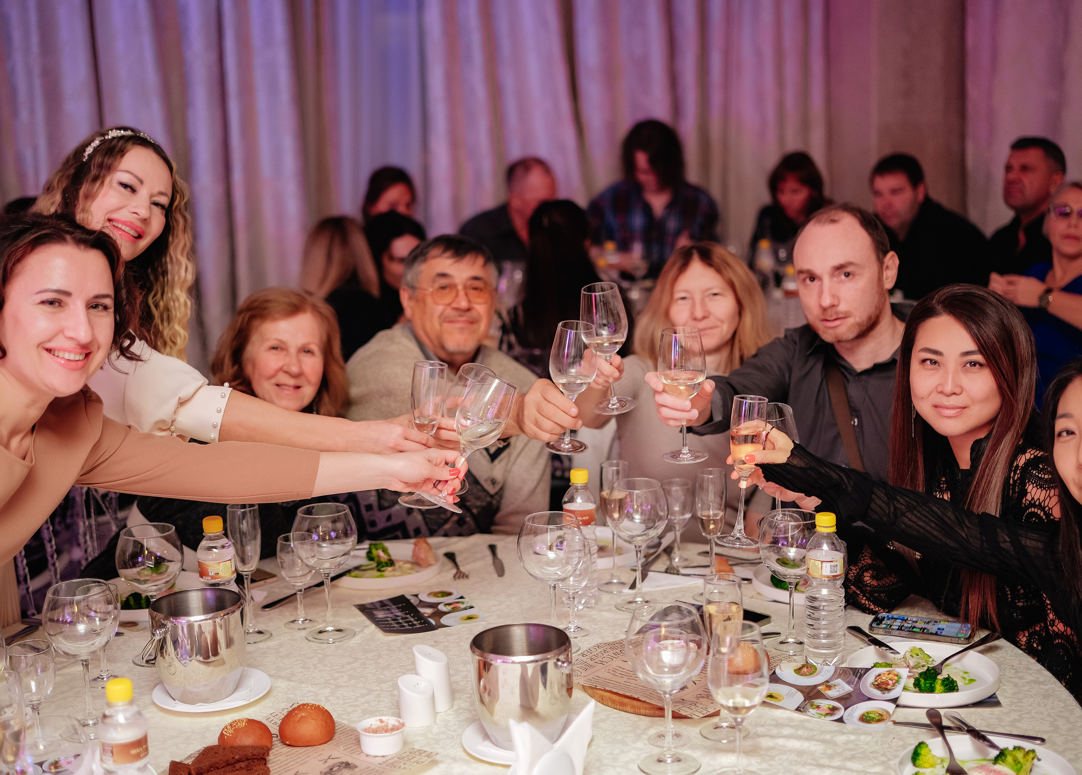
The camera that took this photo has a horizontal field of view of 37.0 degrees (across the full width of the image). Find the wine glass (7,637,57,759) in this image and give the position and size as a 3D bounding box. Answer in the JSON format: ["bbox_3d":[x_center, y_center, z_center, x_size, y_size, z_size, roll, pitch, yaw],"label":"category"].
[{"bbox_3d":[-0.706,0.434,2.252,0.065,0.152,0.065,-2,12,0],"label":"wine glass"}]

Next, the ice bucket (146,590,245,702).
[{"bbox_3d":[-0.509,0.389,2.414,0.140,0.139,0.151,-2,12,0],"label":"ice bucket"}]

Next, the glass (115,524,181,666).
[{"bbox_3d":[-0.609,0.325,2.533,0.105,0.210,0.105,-2,12,0],"label":"glass"}]

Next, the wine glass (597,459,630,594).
[{"bbox_3d":[0.132,0.246,2.854,0.064,0.225,0.064,-2,12,0],"label":"wine glass"}]

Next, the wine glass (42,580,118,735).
[{"bbox_3d":[-0.640,0.382,2.261,0.105,0.210,0.105,-2,12,0],"label":"wine glass"}]

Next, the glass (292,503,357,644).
[{"bbox_3d":[-0.353,0.306,2.659,0.106,0.214,0.106,-2,12,0],"label":"glass"}]

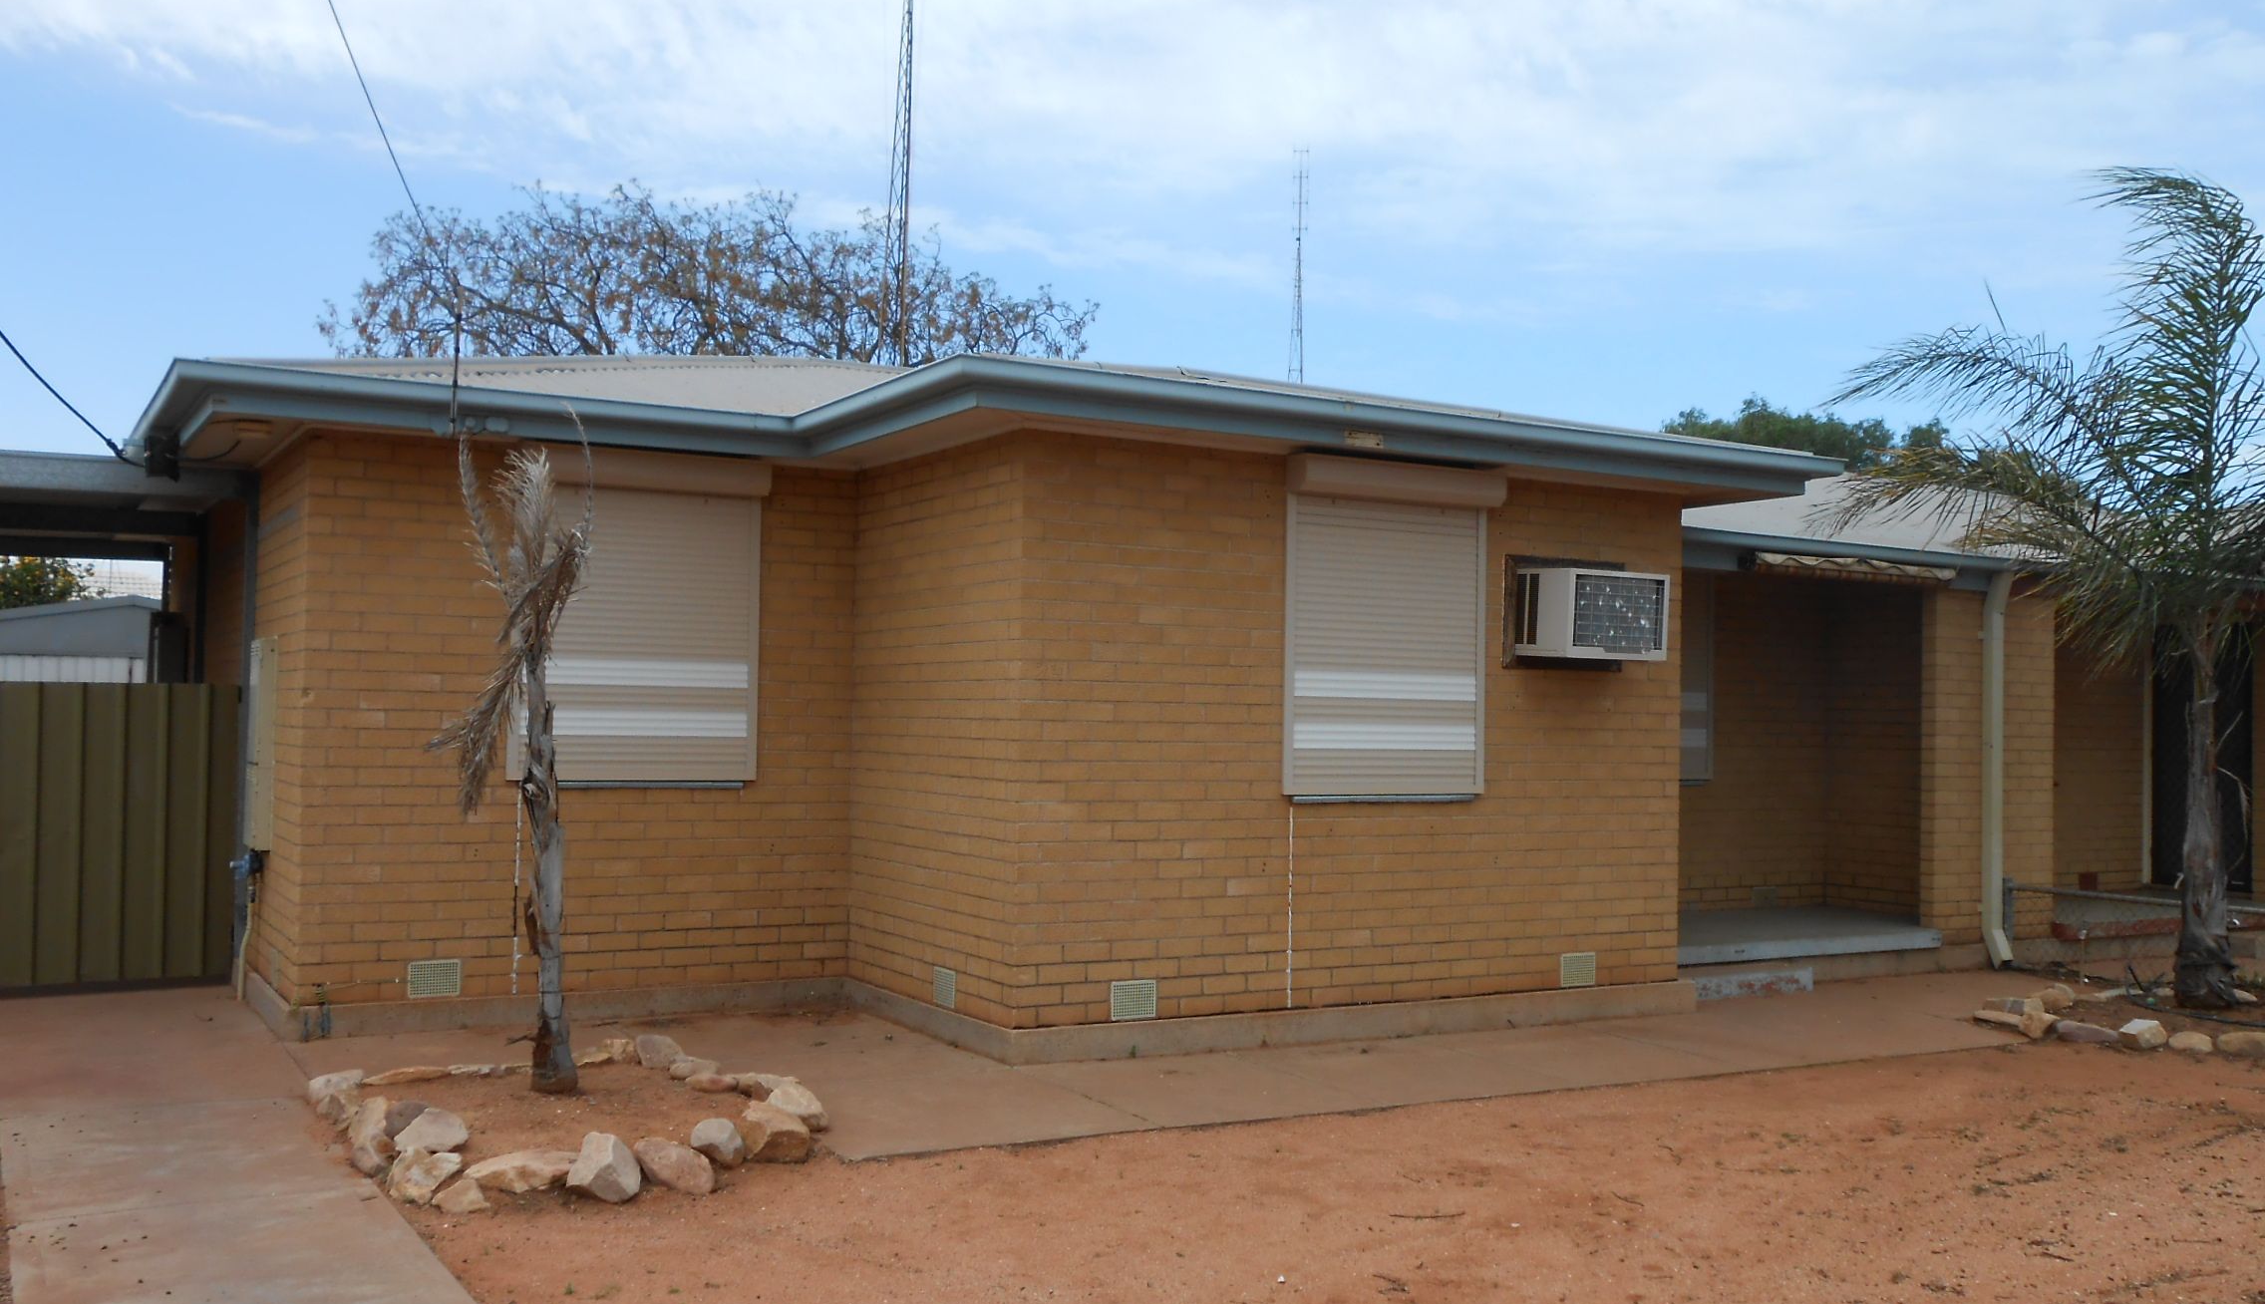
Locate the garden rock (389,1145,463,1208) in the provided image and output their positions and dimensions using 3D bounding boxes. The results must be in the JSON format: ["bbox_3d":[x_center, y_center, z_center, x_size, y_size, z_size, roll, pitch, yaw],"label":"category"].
[{"bbox_3d":[-2.129,1.575,5.899,0.210,0.135,0.200,2,-2,-20],"label":"garden rock"}]

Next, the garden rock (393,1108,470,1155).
[{"bbox_3d":[-2.335,1.597,6.544,0.235,0.110,0.200,2,-2,-19],"label":"garden rock"}]

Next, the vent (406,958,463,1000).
[{"bbox_3d":[-3.181,1.494,8.959,0.230,0.165,0.030,2,-2,-30],"label":"vent"}]

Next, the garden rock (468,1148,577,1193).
[{"bbox_3d":[-1.880,1.599,6.051,0.330,0.105,0.190,2,-2,-17],"label":"garden rock"}]

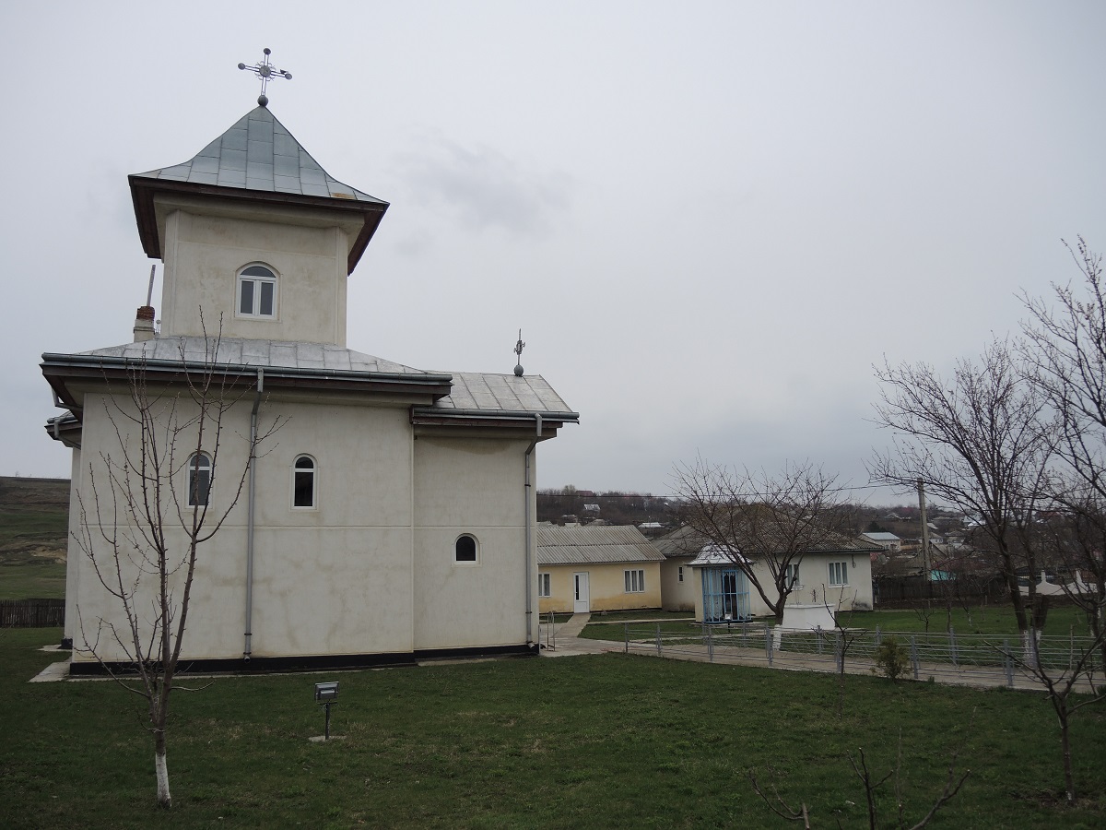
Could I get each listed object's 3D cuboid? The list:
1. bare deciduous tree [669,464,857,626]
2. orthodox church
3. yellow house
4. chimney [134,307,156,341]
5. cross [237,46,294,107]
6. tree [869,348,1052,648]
[{"bbox_3d":[6.412,4.187,27.000,5.600,5.600,5.400,2,-9,-21],"label":"bare deciduous tree"},{"bbox_3d":[-7.341,-1.517,27.592,14.200,17.300,9.000,2,-9,-21],"label":"orthodox church"},{"bbox_3d":[0.255,8.232,48.465,9.200,4.500,7.800,2,-8,-18],"label":"yellow house"},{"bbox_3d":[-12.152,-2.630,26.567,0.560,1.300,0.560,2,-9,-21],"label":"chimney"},{"bbox_3d":[-9.093,-10.589,28.250,1.620,1.950,0.320,2,-9,-21],"label":"cross"},{"bbox_3d":[11.133,2.256,24.200,5.100,8.500,5.100,2,-9,-21],"label":"tree"}]

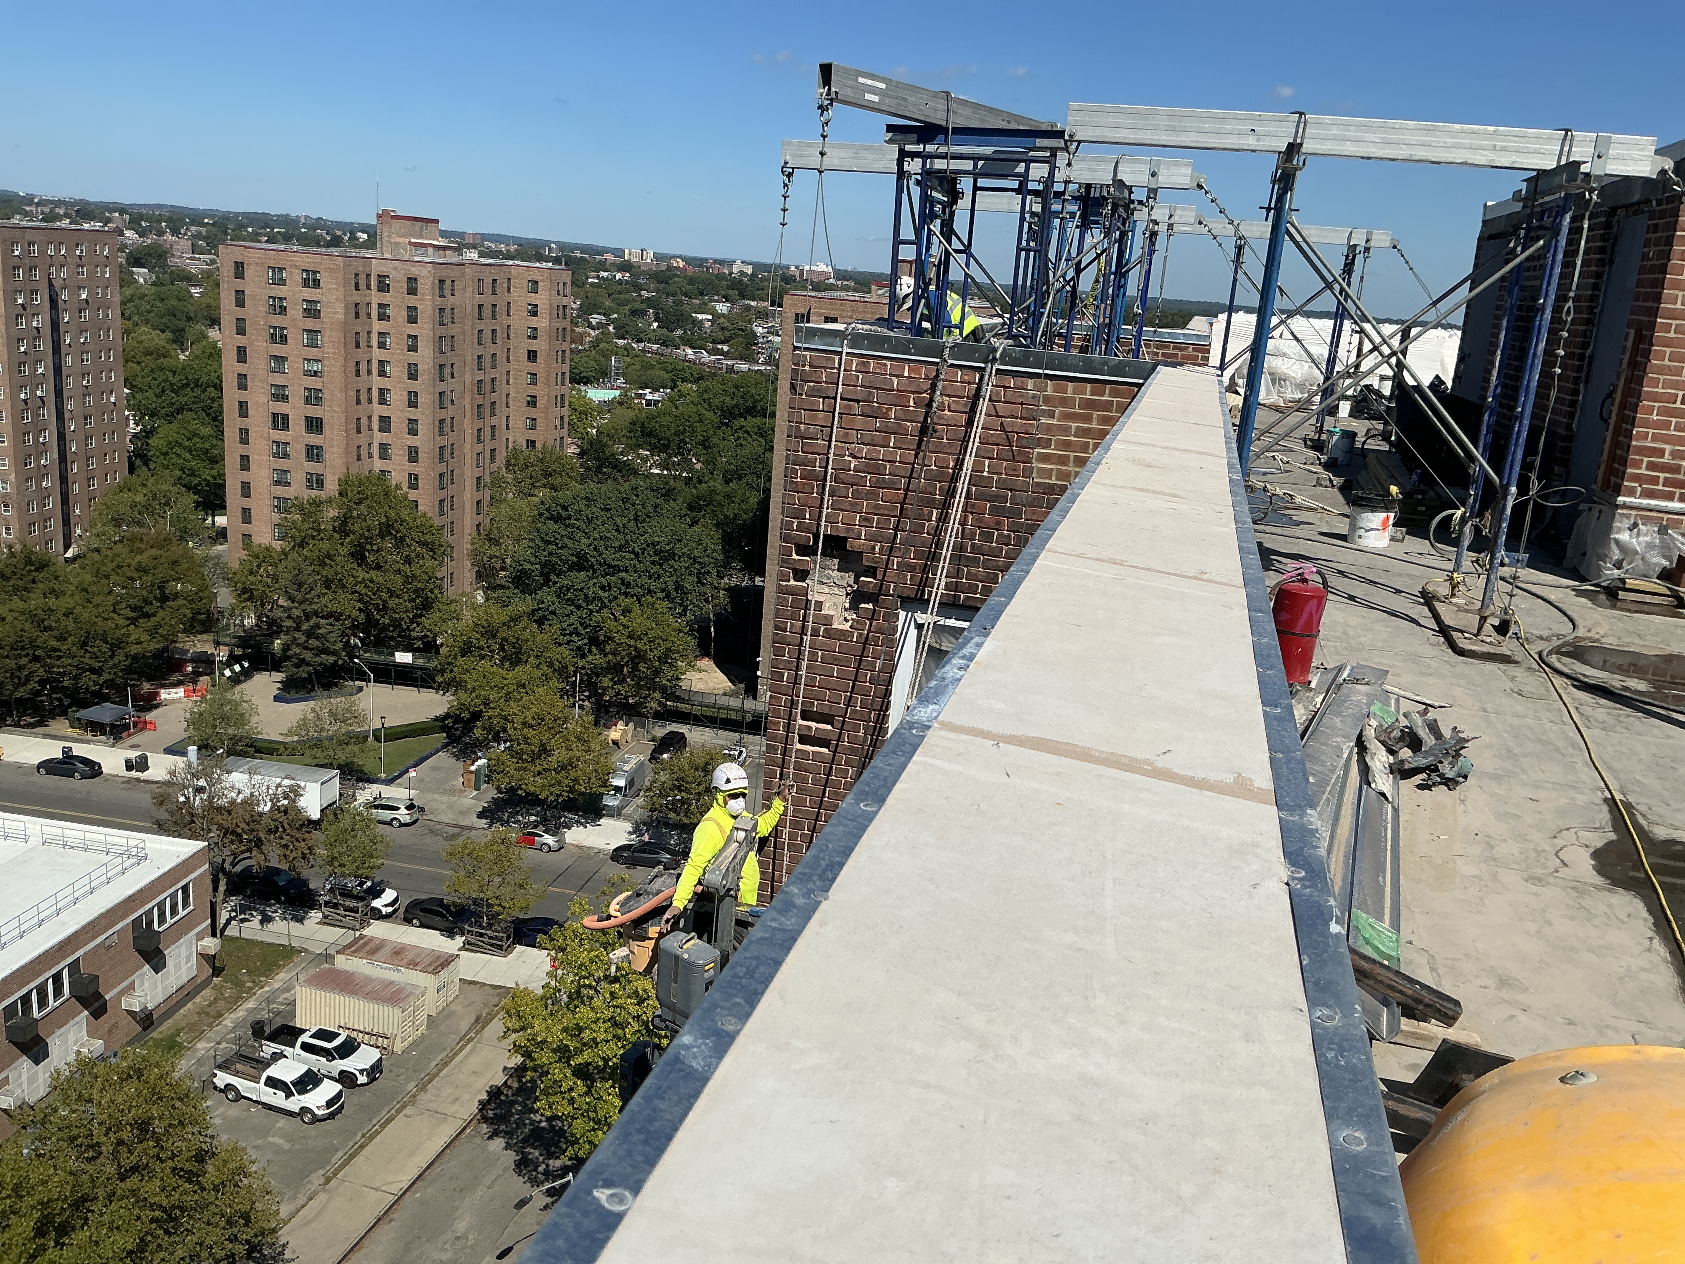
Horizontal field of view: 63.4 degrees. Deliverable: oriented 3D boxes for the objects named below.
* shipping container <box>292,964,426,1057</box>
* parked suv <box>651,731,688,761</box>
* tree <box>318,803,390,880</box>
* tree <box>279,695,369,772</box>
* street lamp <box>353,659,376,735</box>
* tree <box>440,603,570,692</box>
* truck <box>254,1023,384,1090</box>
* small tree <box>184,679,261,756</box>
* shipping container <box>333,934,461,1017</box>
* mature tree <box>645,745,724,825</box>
[{"bbox_3d":[-25.165,19.752,71.482,6.060,2.590,2.440,8,15,13],"label":"shipping container"},{"bbox_3d":[-14.479,9.694,113.928,1.950,1.730,4.800,8,15,11],"label":"parked suv"},{"bbox_3d":[-29.652,13.968,82.460,4.200,7.300,4.200,5,15,0],"label":"tree"},{"bbox_3d":[-37.493,8.435,99.908,6.200,7.700,6.200,5,15,0],"label":"tree"},{"bbox_3d":[-39.864,5.583,113.734,1.750,7.030,0.350,11,16,24],"label":"street lamp"},{"bbox_3d":[-29.086,2.587,117.892,11.500,11.000,10.500,1,15,-14],"label":"tree"},{"bbox_3d":[-25.710,21.018,67.654,5.900,1.960,2.030,9,15,15],"label":"truck"},{"bbox_3d":[-47.533,6.760,104.841,6.000,6.400,5.900,-2,16,-24],"label":"small tree"},{"bbox_3d":[-24.553,18.956,75.326,6.060,2.590,2.440,8,15,13],"label":"shipping container"},{"bbox_3d":[-10.637,11.472,96.671,6.800,7.600,6.600,3,15,-6],"label":"mature tree"}]

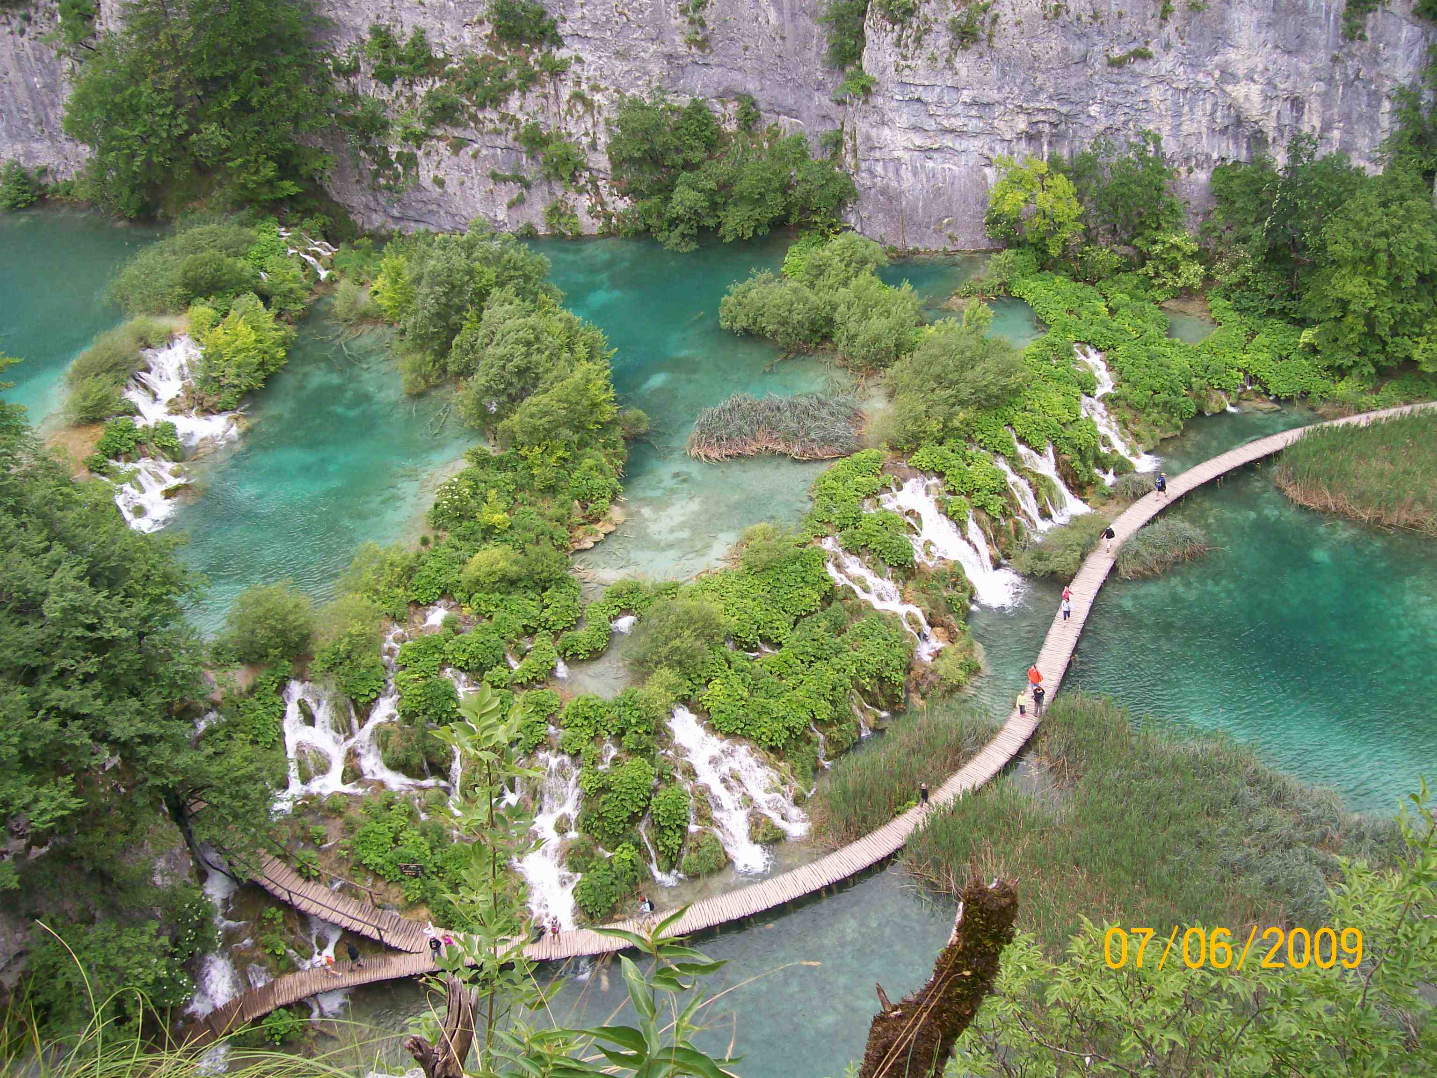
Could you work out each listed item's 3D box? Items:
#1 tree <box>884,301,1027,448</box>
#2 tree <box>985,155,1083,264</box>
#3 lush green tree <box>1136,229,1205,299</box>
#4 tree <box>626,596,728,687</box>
[{"bbox_3d":[10.894,-7.564,68.728,6.400,6.000,5.800,2,37,9],"label":"tree"},{"bbox_3d":[16.723,-17.293,79.283,5.200,6.200,5.000,4,37,11],"label":"tree"},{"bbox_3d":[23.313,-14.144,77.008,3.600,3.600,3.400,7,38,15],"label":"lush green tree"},{"bbox_3d":[-1.598,3.931,57.503,3.900,3.400,3.800,-6,36,-2],"label":"tree"}]

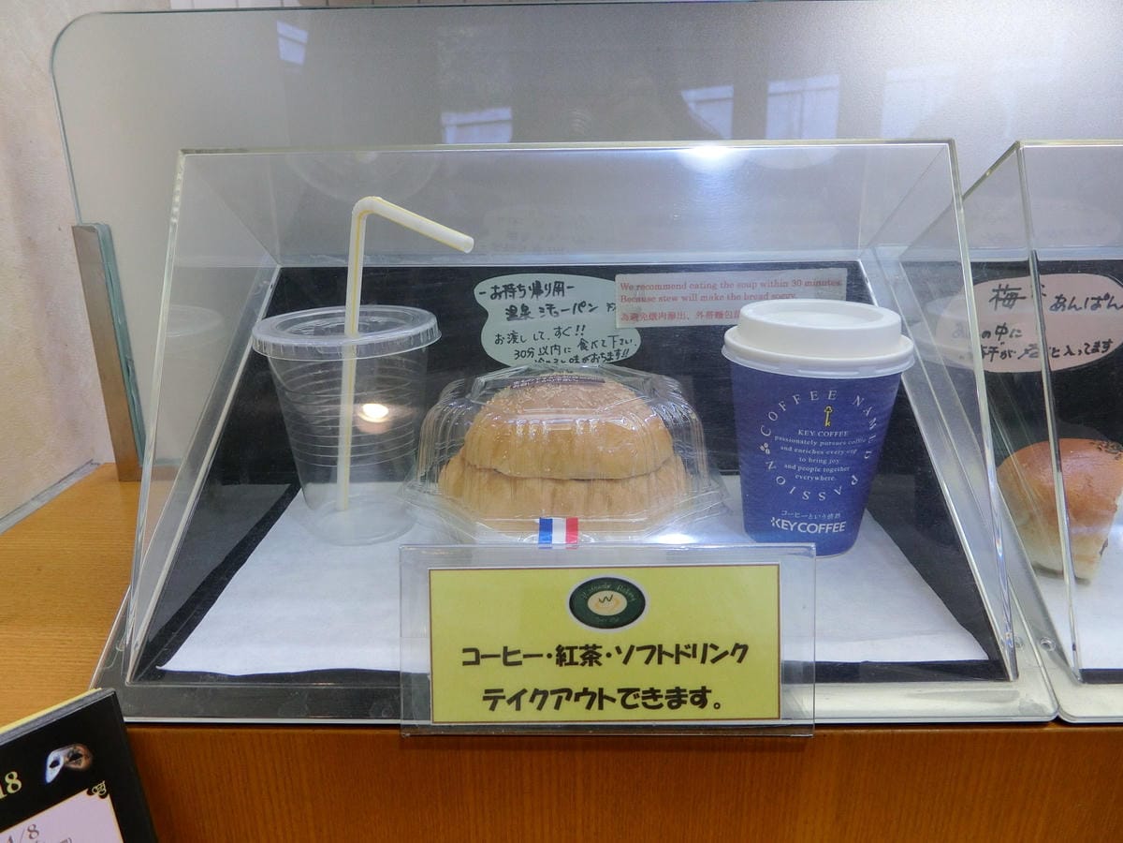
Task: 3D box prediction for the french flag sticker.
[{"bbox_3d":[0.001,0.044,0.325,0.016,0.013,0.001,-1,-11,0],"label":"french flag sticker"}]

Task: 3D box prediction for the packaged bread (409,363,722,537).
[{"bbox_3d":[0.001,0.020,0.387,0.142,0.071,0.139,-1,19,0],"label":"packaged bread"}]

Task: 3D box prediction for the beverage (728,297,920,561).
[{"bbox_3d":[0.115,0.003,0.379,0.084,0.107,0.084,4,20,14],"label":"beverage"}]

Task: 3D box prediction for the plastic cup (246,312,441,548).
[{"bbox_3d":[-0.102,0.002,0.398,0.086,0.102,0.086,-1,19,0],"label":"plastic cup"}]

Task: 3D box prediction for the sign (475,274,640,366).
[{"bbox_3d":[-0.002,-0.054,0.439,0.090,0.052,0.001,-1,19,0],"label":"sign"}]

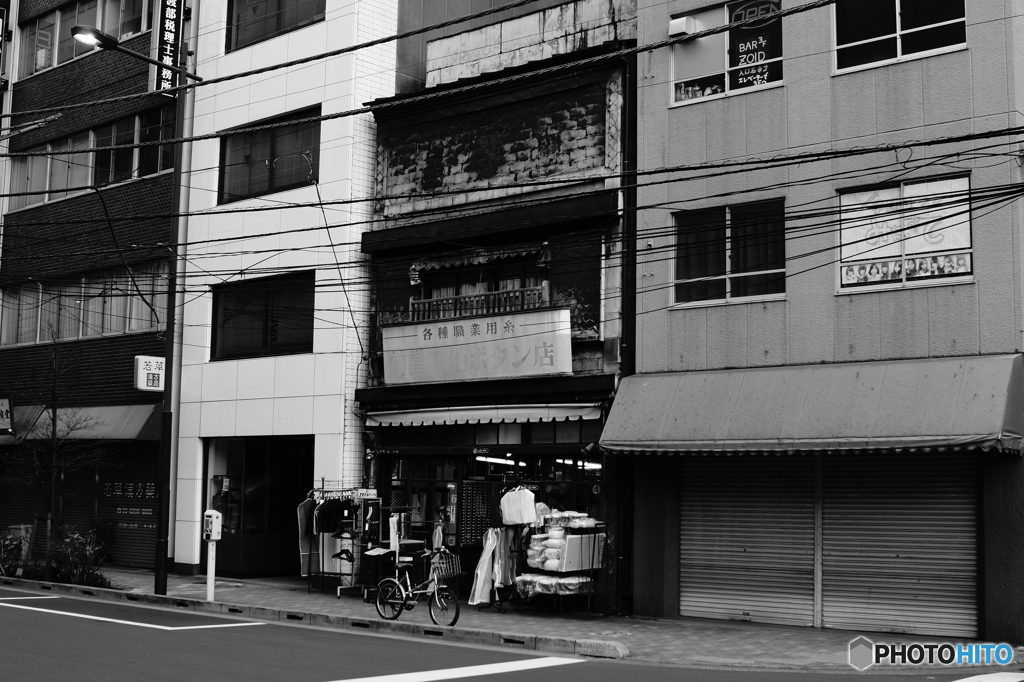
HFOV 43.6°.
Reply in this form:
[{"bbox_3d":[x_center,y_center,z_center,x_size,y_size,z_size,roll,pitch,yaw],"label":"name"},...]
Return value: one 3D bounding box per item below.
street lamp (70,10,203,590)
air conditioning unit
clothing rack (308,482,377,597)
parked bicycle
[{"bbox_3d":[-5.534,-0.494,18.459,0.360,8.270,2.150,-5,-8,40],"label":"street lamp"},{"bbox_3d":[2.365,-4.351,17.719,0.270,0.250,0.260,-4,-8,38],"label":"air conditioning unit"},{"bbox_3d":[-2.516,2.912,18.968,1.000,1.660,0.480,-5,-8,40],"label":"clothing rack"},{"bbox_3d":[-1.123,2.949,15.572,1.450,0.950,0.550,-5,-8,39],"label":"parked bicycle"}]

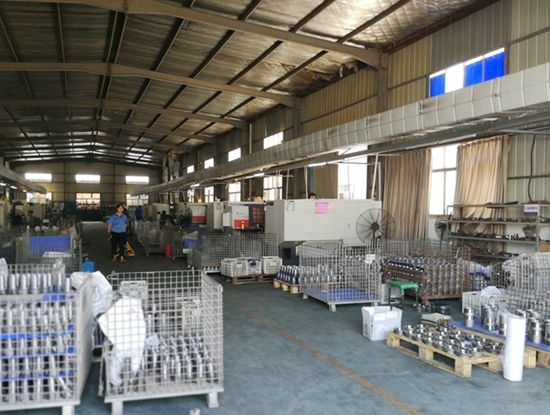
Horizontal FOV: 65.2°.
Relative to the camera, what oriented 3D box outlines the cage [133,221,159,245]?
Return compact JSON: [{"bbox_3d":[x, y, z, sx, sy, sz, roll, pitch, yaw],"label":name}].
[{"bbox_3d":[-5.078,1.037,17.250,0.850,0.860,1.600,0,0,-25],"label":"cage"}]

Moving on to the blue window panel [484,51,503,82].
[{"bbox_3d":[5.231,-3.317,10.259,0.050,0.603,0.532,0,0,-25],"label":"blue window panel"}]

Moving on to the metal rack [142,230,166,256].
[{"bbox_3d":[-3.618,1.040,12.900,0.650,0.770,0.780,0,0,-25],"label":"metal rack"}]

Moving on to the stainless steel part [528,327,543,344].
[{"bbox_3d":[2.435,1.187,4.020,0.107,0.190,0.107,0,0,-25],"label":"stainless steel part"}]

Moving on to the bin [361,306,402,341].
[{"bbox_3d":[1.175,1.290,4.800,0.410,0.300,0.290,0,0,-21],"label":"bin"}]

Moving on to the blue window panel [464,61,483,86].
[{"bbox_3d":[4.986,-3.326,10.797,0.050,0.575,0.514,0,0,-25],"label":"blue window panel"}]

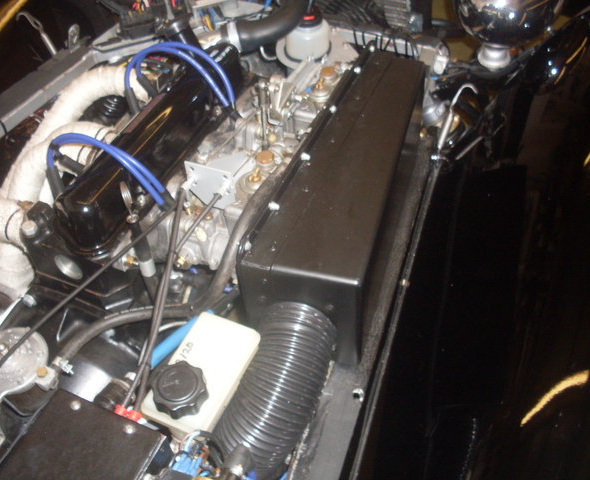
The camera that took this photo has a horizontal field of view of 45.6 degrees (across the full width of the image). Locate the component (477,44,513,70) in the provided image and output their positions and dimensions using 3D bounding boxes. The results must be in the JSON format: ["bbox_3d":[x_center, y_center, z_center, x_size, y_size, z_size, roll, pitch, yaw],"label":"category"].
[{"bbox_3d":[0.323,-0.293,1.130,0.053,0.040,0.053,13,45,17],"label":"component"}]

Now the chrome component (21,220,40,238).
[{"bbox_3d":[-0.309,-0.013,0.820,0.018,0.011,0.018,13,45,17],"label":"chrome component"}]

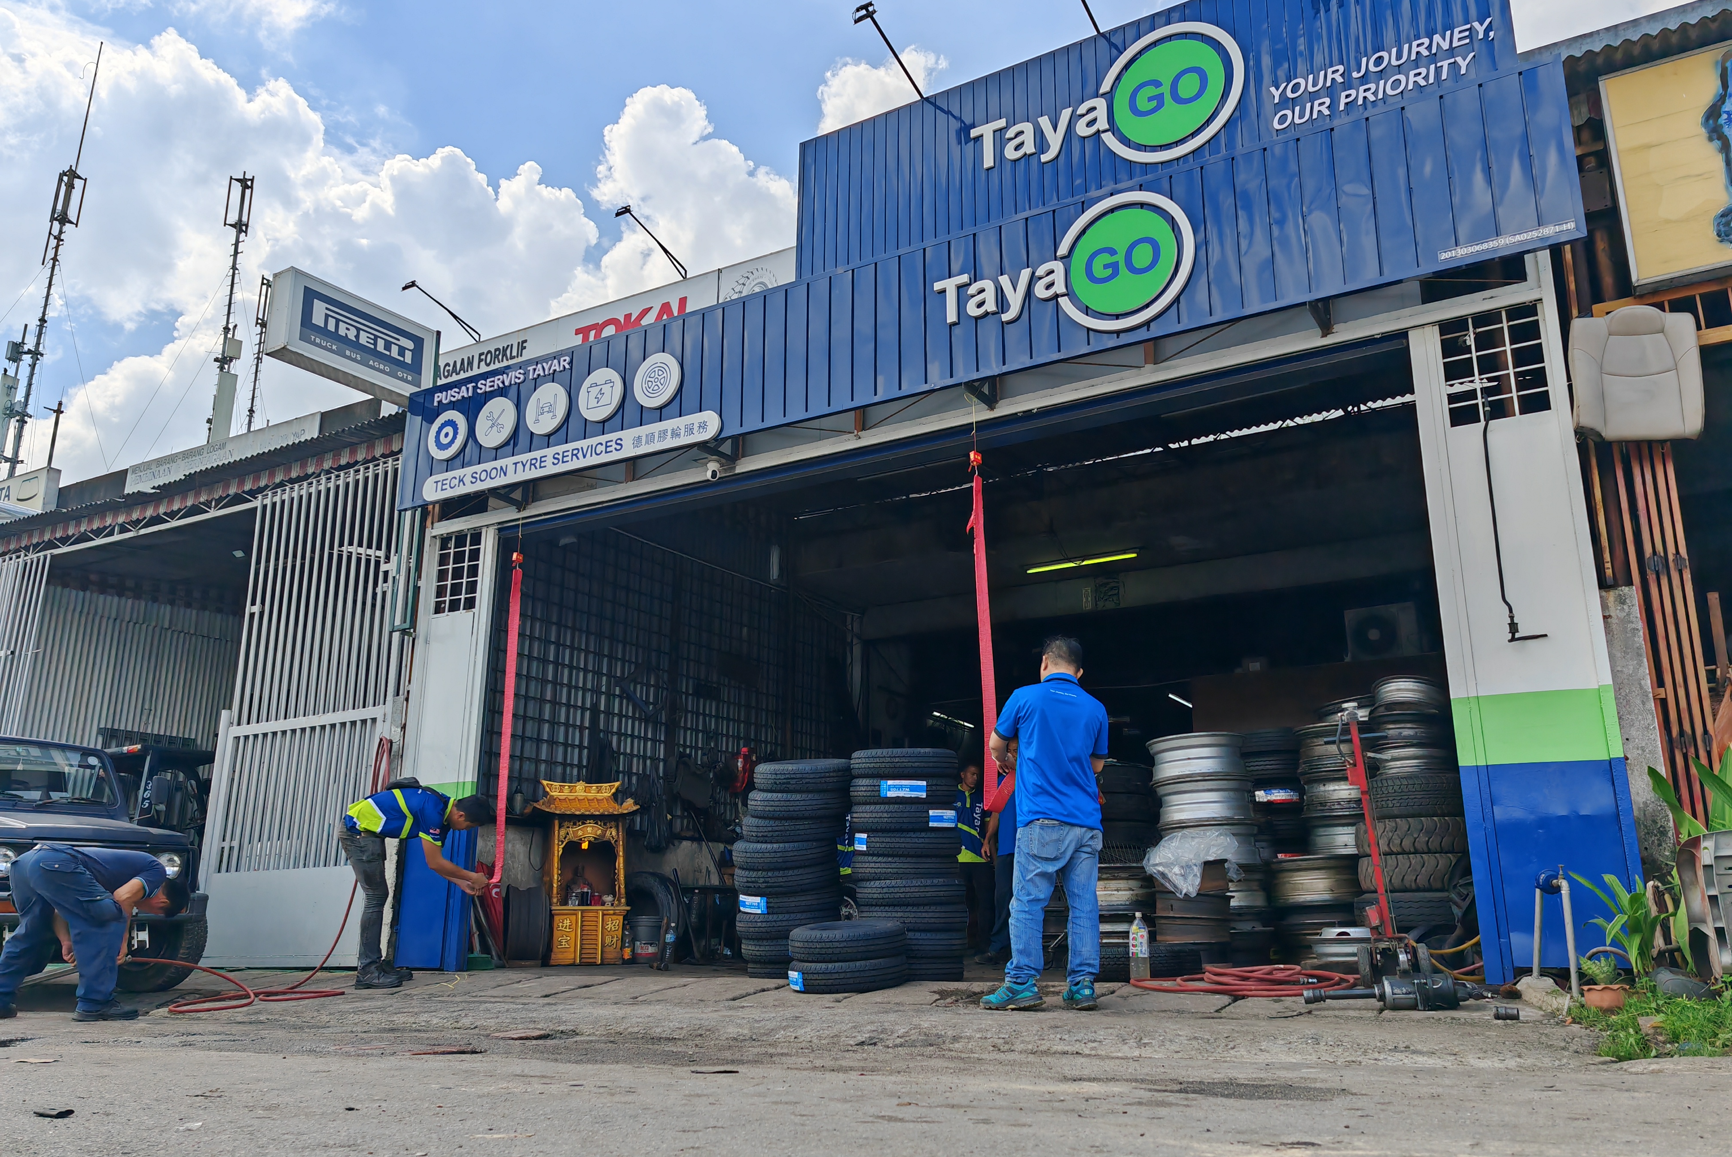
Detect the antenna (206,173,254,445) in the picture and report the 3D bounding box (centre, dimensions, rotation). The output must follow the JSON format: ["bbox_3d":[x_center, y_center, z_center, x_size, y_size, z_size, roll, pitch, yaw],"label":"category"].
[{"bbox_3d":[-20.691,-8.748,44.000,1.000,9.703,0.900,-9,-17,30],"label":"antenna"}]

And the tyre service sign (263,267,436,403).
[{"bbox_3d":[-3.976,-1.833,10.514,0.220,0.670,1.358,-9,-17,30],"label":"tyre service sign"}]

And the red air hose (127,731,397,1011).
[{"bbox_3d":[-3.587,1.751,8.593,0.950,1.870,1.950,-9,-17,29],"label":"red air hose"}]

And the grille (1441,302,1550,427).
[{"bbox_3d":[3.232,-1.093,6.944,0.472,0.577,0.040,-9,-17,30],"label":"grille"}]

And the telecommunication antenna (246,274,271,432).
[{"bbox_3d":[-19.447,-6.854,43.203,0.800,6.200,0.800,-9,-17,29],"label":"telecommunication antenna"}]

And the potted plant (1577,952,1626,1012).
[{"bbox_3d":[2.918,1.600,5.350,0.190,0.240,0.190,-9,-17,29],"label":"potted plant"}]

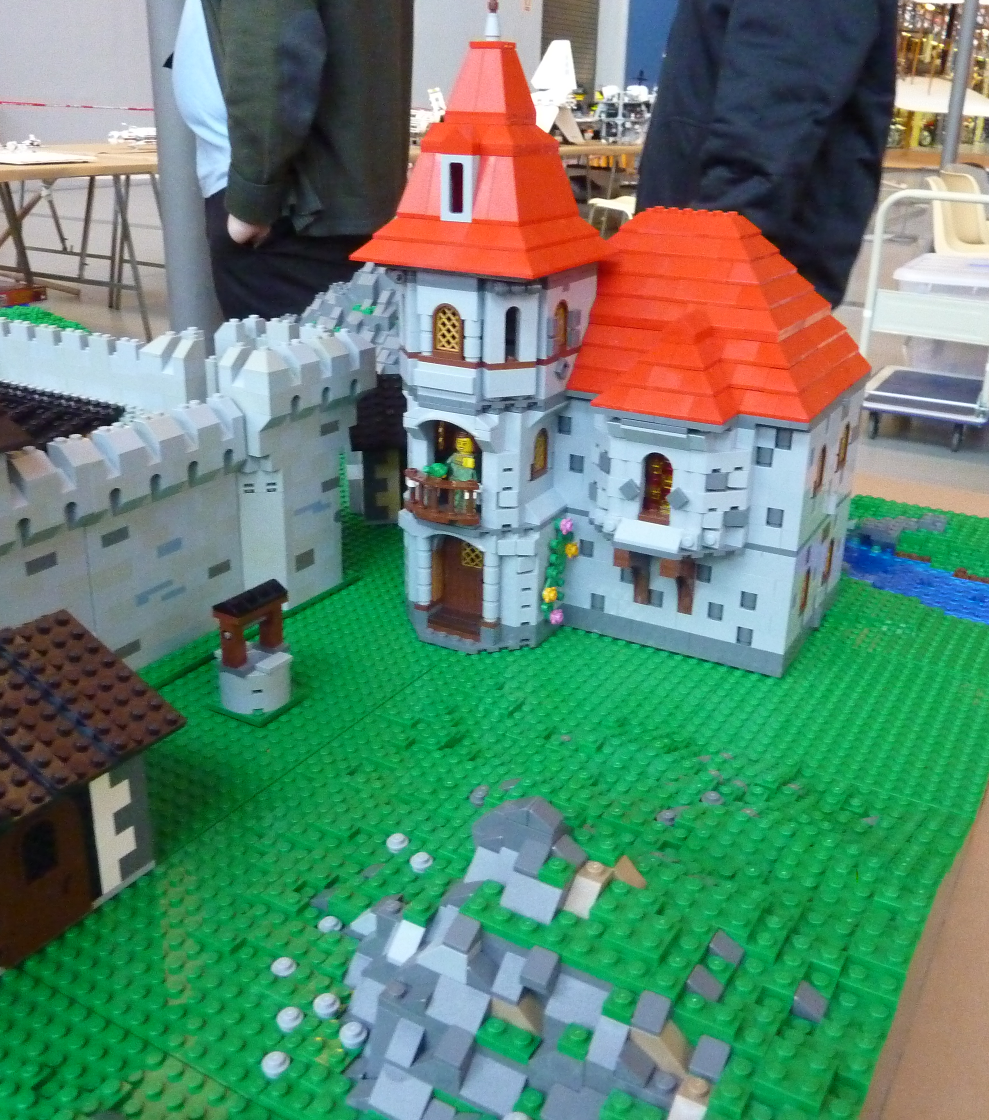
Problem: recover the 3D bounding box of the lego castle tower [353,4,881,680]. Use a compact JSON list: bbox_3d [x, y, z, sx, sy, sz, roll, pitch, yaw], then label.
[{"bbox_3d":[0.071,-0.116,0.560,0.219,0.310,0.207,13,25,28],"label":"lego castle tower"}]

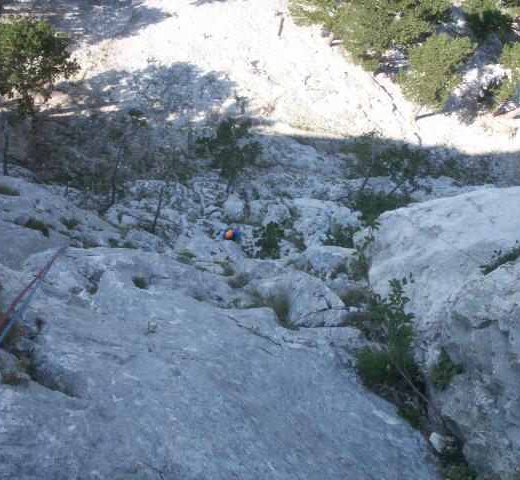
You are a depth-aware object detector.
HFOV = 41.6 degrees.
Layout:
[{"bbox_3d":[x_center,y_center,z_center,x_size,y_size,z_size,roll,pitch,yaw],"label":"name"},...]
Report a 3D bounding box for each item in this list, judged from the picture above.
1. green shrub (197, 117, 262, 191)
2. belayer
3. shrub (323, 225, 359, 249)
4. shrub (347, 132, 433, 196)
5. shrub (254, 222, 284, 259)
[{"bbox_3d":[-1.092,-3.026,24.500,2.300,2.800,2.200,5,56,-2],"label":"green shrub"},{"bbox_3d":[-0.890,0.015,21.000,0.660,1.600,0.550,5,56,-2],"label":"belayer"},{"bbox_3d":[2.448,-0.106,20.800,1.050,0.850,0.900,5,56,-2],"label":"shrub"},{"bbox_3d":[4.864,-2.777,25.500,3.200,2.400,2.300,5,56,-2],"label":"shrub"},{"bbox_3d":[0.289,0.015,20.800,0.900,1.150,0.900,5,56,-2],"label":"shrub"}]

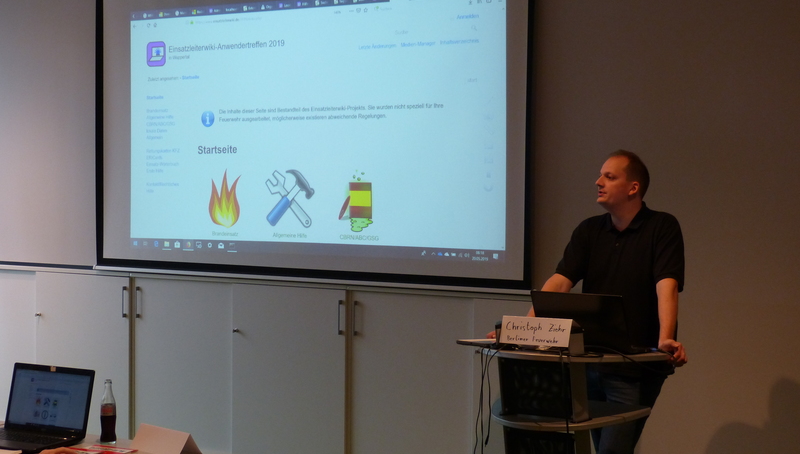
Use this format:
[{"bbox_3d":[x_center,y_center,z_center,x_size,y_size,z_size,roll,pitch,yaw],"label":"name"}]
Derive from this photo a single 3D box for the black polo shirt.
[{"bbox_3d":[0.950,0.264,5.552,0.530,0.700,0.340,2,3,30],"label":"black polo shirt"}]

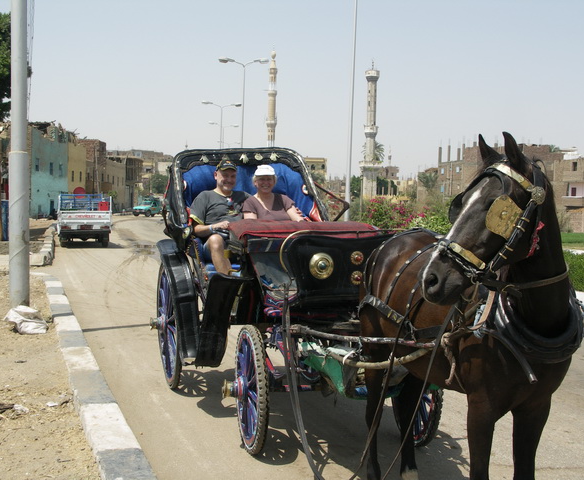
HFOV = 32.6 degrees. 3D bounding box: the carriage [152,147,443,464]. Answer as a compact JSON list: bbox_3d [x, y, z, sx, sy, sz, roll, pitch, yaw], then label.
[{"bbox_3d":[-0.100,0.278,7.550,1.520,2.060,3.300,0,2,-18],"label":"carriage"}]

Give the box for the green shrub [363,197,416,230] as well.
[{"bbox_3d":[2.254,-0.122,23.000,1.300,1.750,1.250,0,2,-28],"label":"green shrub"}]

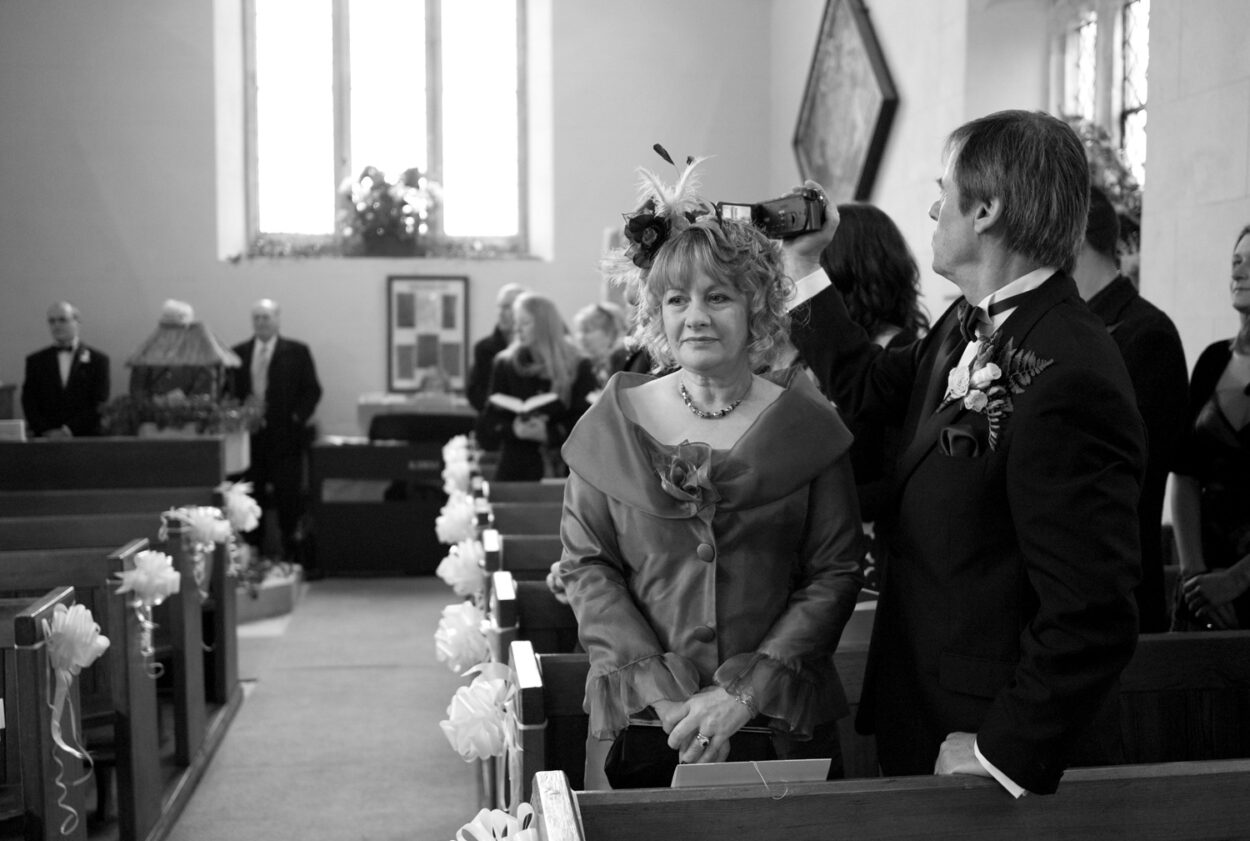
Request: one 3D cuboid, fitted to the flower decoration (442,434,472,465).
[{"bbox_3d":[-0.945,0.168,7.400,0.140,0.165,0.170,0,3,-8],"label":"flower decoration"}]

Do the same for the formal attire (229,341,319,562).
[{"bbox_3d":[-2.291,0.179,8.636,0.580,1.452,0.320,0,4,2],"label":"formal attire"}]

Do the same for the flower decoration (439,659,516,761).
[{"bbox_3d":[-0.271,0.534,2.430,0.130,0.170,0.165,0,3,-8],"label":"flower decoration"}]

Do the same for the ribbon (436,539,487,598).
[{"bbox_3d":[-0.506,0.458,4.095,0.150,0.185,0.170,-1,4,-8],"label":"ribbon"}]

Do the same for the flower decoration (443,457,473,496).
[{"bbox_3d":[-0.783,0.279,6.150,0.135,0.170,0.170,0,3,-8],"label":"flower decoration"}]

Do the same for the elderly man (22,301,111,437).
[{"bbox_3d":[-3.640,0.078,8.629,0.540,1.702,0.340,-1,4,-11],"label":"elderly man"}]

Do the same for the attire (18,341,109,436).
[{"bbox_3d":[-3.642,-0.150,8.612,0.540,0.760,0.320,-1,4,-11],"label":"attire"}]

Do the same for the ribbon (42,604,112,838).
[{"bbox_3d":[-1.267,0.687,3.050,0.120,0.520,0.165,0,3,-8],"label":"ribbon"}]

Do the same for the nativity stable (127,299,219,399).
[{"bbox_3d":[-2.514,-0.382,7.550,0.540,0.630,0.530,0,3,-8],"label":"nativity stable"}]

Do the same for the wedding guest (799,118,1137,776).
[{"bbox_3d":[0.512,0.430,2.107,0.440,1.791,0.530,-2,5,-21],"label":"wedding guest"}]

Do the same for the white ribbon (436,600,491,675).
[{"bbox_3d":[-0.421,0.563,3.430,0.150,0.190,0.170,-1,4,-8],"label":"white ribbon"}]

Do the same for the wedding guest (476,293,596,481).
[{"bbox_3d":[-0.405,0.261,5.957,0.520,1.669,0.420,0,3,3],"label":"wedding guest"}]

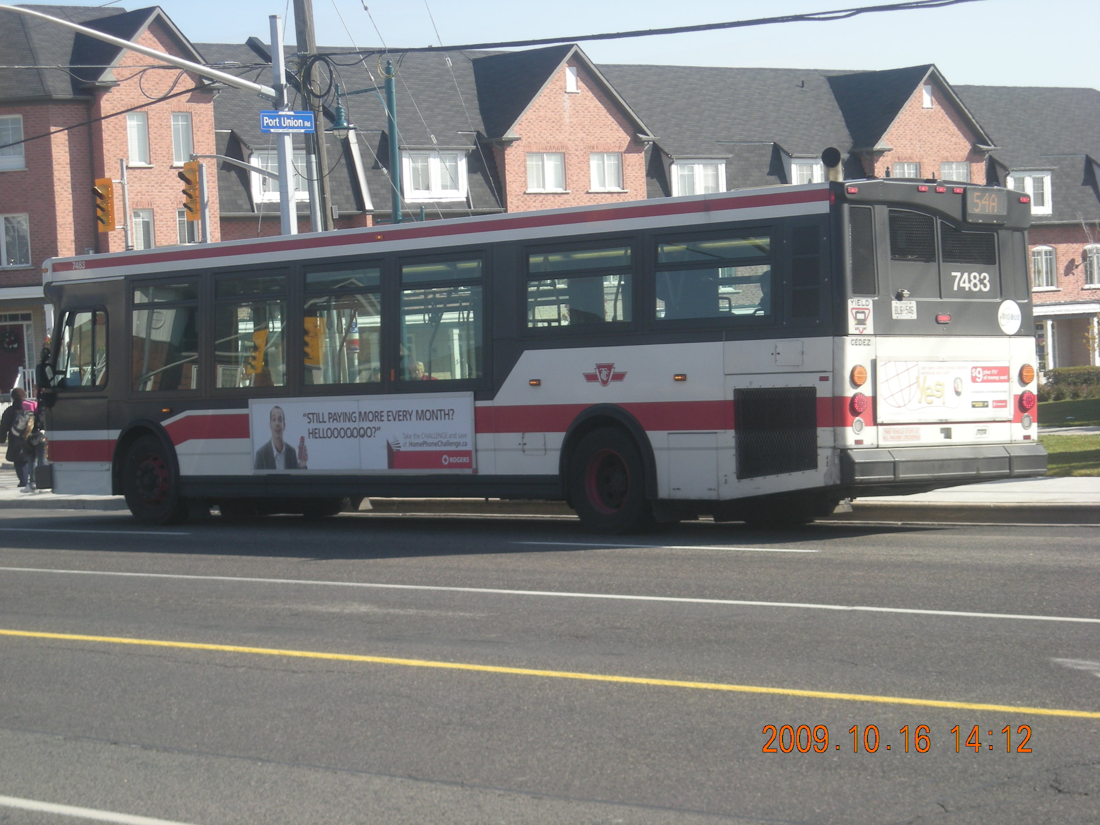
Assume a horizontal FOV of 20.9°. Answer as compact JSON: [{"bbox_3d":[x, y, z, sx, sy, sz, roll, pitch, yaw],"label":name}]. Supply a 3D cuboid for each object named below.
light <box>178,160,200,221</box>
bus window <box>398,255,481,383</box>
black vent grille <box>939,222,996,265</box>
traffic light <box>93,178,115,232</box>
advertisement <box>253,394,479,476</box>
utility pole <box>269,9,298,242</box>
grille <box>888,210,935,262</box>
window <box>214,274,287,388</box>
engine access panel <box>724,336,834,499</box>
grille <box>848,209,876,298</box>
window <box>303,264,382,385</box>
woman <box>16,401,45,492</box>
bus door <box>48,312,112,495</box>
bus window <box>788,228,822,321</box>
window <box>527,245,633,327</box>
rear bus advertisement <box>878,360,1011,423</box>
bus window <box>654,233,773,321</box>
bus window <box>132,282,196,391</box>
[{"bbox_3d":[-6.622,-4.075,55.000,0.370,1.110,0.430,-4,2,-43],"label":"light"},{"bbox_3d":[-1.026,-0.876,28.497,0.050,1.130,1.240,0,-1,-42],"label":"bus window"},{"bbox_3d":[3.638,-1.468,26.007,0.720,0.355,0.050,-1,0,-42],"label":"black vent grille"},{"bbox_3d":[-9.023,-4.198,60.487,0.400,1.070,0.550,-3,1,-42],"label":"traffic light"},{"bbox_3d":[-1.894,0.225,29.448,0.040,0.770,3.580,-1,0,-42],"label":"advertisement"},{"bbox_3d":[-4.677,-3.305,53.300,0.270,7.580,0.270,-4,2,-43],"label":"utility pole"},{"bbox_3d":[3.108,-1.515,25.732,0.610,0.430,0.050,-1,0,-43],"label":"grille"},{"bbox_3d":[-3.080,-0.833,30.803,0.050,1.140,1.260,0,-1,-42],"label":"window"},{"bbox_3d":[1.943,0.049,25.182,0.060,1.340,1.330,-1,0,-42],"label":"engine access panel"},{"bbox_3d":[2.600,-1.341,24.883,0.290,0.730,0.050,-1,-2,-42],"label":"grille"},{"bbox_3d":[-2.049,-0.860,29.646,0.050,1.150,1.250,0,-1,-42],"label":"window"},{"bbox_3d":[-7.687,0.521,44.200,0.420,1.340,0.420,-4,2,-43],"label":"woman"},{"bbox_3d":[-5.285,-0.132,33.581,0.090,2.040,1.220,-1,0,-43],"label":"bus door"},{"bbox_3d":[2.143,-1.165,24.934,0.050,0.765,0.365,0,-1,-42],"label":"bus window"},{"bbox_3d":[0.273,-1.149,27.506,0.060,0.700,1.420,-1,0,-43],"label":"window"},{"bbox_3d":[3.397,-0.190,25.504,1.750,0.540,0.040,-1,0,-42],"label":"rear bus advertisement"},{"bbox_3d":[1.430,-1.178,26.247,0.060,0.700,1.420,-1,0,-43],"label":"bus window"},{"bbox_3d":[-4.173,-0.810,32.343,0.060,1.160,1.250,-1,0,-43],"label":"bus window"}]

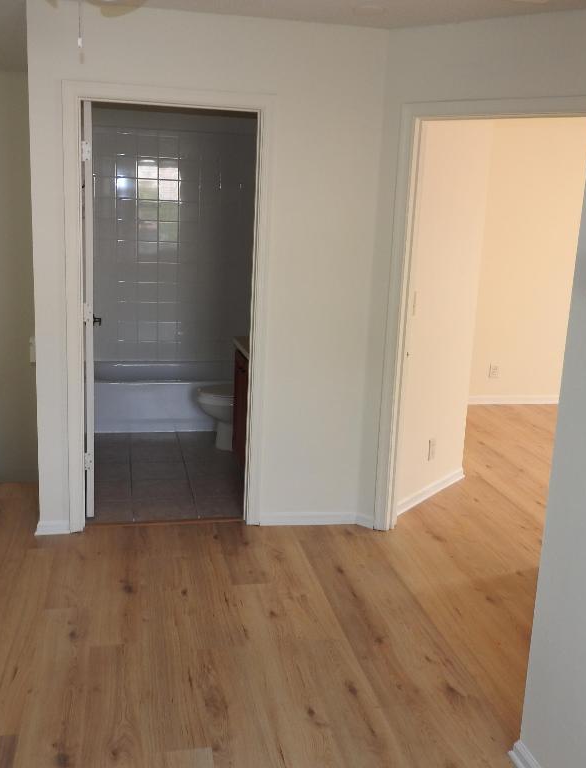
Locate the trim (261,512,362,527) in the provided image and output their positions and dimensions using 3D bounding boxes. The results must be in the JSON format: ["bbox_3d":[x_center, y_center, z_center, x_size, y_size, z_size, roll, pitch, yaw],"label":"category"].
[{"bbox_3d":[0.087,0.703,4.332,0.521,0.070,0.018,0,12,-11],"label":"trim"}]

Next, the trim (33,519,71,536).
[{"bbox_3d":[-1.186,0.701,4.073,0.165,0.073,0.018,0,12,-11],"label":"trim"}]

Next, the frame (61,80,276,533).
[{"bbox_3d":[-0.605,-0.313,4.032,0.955,2.120,0.140,0,12,-11],"label":"frame"}]

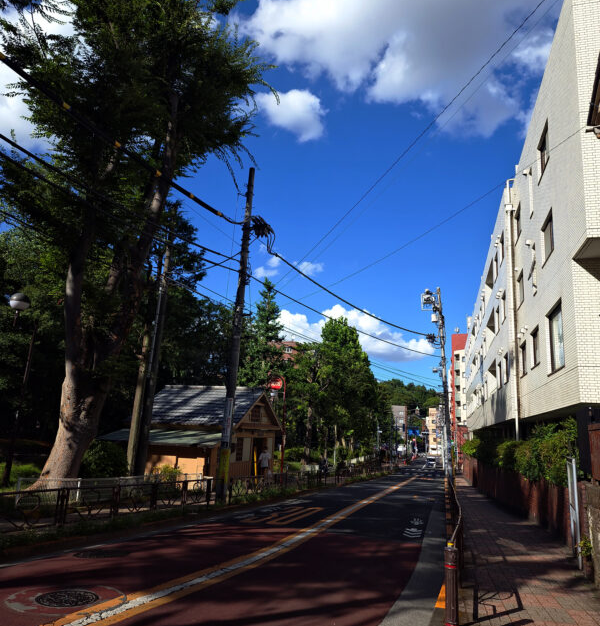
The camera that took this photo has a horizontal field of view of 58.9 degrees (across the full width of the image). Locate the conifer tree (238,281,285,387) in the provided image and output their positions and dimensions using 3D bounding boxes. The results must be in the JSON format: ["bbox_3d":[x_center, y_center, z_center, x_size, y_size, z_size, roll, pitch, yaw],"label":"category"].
[{"bbox_3d":[-2.757,3.908,36.012,4.600,12.900,4.600,4,-13,0],"label":"conifer tree"}]

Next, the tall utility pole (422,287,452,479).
[{"bbox_3d":[8.043,3.888,31.042,1.700,11.100,1.000,0,-14,15],"label":"tall utility pole"}]

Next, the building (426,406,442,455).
[{"bbox_3d":[41.530,35.875,161.509,6.500,14.000,10.000,0,-14,15],"label":"building"}]

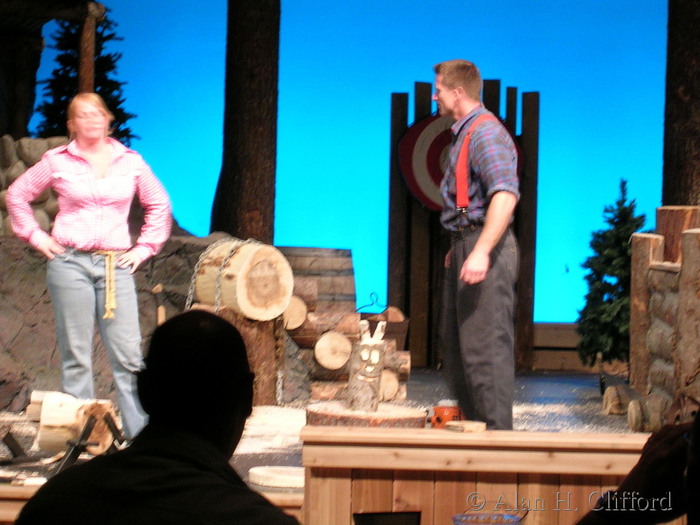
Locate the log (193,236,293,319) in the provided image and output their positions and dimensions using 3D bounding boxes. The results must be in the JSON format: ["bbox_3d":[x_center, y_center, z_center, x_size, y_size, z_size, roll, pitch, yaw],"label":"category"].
[{"bbox_3d":[-0.556,0.090,11.200,0.380,0.390,0.360,-2,6,-42],"label":"log"}]

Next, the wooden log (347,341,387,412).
[{"bbox_3d":[0.086,0.553,10.400,0.180,0.340,0.180,2,4,5],"label":"wooden log"}]

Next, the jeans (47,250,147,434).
[{"bbox_3d":[-1.175,0.406,9.800,0.460,0.960,0.320,1,4,-5],"label":"jeans"}]

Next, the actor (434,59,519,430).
[{"bbox_3d":[0.575,-0.014,9.800,0.370,1.850,0.500,1,4,-9],"label":"actor"}]

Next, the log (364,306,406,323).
[{"bbox_3d":[0.208,0.308,12.100,0.130,0.130,0.220,-2,5,-40],"label":"log"}]

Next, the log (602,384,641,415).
[{"bbox_3d":[1.468,0.741,11.400,0.280,0.150,0.150,-3,6,-45],"label":"log"}]

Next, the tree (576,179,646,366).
[{"bbox_3d":[1.637,0.073,12.900,0.540,1.180,0.540,1,4,0],"label":"tree"}]

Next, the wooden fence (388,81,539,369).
[{"bbox_3d":[0.708,-0.238,13.300,0.940,1.800,0.140,1,4,0],"label":"wooden fence"}]

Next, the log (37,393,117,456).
[{"bbox_3d":[-1.200,0.718,9.350,0.250,0.250,0.270,-2,6,-42],"label":"log"}]

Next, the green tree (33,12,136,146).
[{"bbox_3d":[-1.582,-0.999,12.700,0.680,1.100,0.680,1,4,0],"label":"green tree"}]

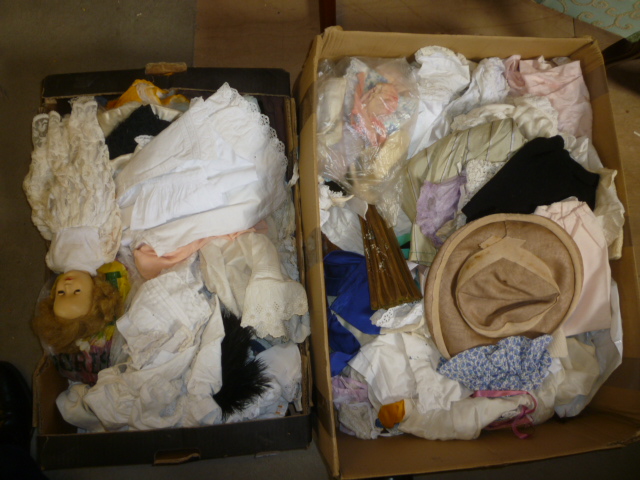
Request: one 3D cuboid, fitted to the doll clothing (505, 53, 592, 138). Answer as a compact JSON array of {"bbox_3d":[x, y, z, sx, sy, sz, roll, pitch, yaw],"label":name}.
[{"bbox_3d":[0.423,-0.265,1.006,0.153,0.060,0.149,6,81,-5],"label":"doll clothing"}]

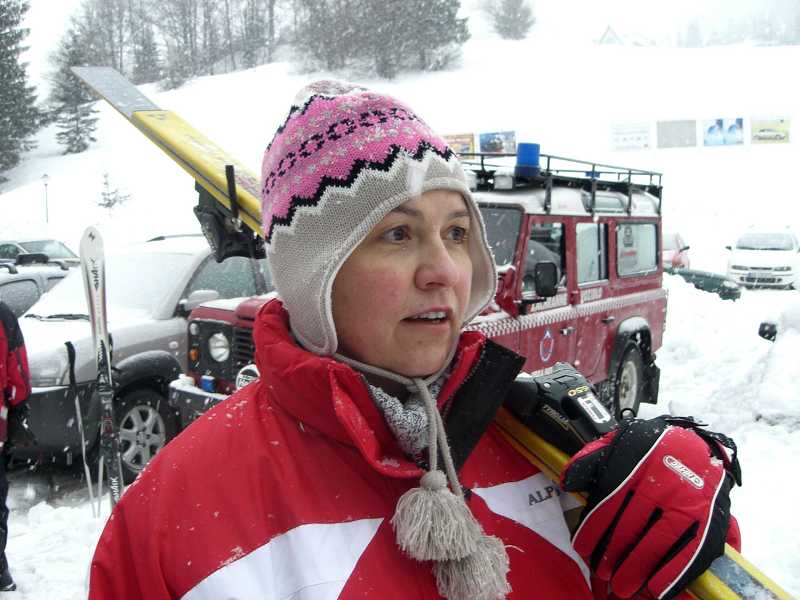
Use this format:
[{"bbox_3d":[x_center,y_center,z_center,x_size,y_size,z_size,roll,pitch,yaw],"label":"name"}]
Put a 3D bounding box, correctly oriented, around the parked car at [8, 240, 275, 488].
[{"bbox_3d":[-1.902,0.252,7.351,1.810,1.700,4.320,3,6,26],"label":"parked car"}]

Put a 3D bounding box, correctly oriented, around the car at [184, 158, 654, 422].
[{"bbox_3d":[0.552,0.063,6.543,1.780,2.170,4.550,5,7,33],"label":"car"}]

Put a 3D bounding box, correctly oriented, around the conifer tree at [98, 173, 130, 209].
[{"bbox_3d":[-22.837,-8.569,70.000,2.500,3.200,2.500,1,6,0],"label":"conifer tree"}]

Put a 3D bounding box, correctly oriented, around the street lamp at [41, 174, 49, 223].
[{"bbox_3d":[-29.105,-8.322,72.000,0.550,4.000,0.550,1,6,0],"label":"street lamp"}]

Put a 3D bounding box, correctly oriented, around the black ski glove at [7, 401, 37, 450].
[{"bbox_3d":[-1.746,0.583,4.050,0.130,0.220,0.120,3,6,18],"label":"black ski glove"}]

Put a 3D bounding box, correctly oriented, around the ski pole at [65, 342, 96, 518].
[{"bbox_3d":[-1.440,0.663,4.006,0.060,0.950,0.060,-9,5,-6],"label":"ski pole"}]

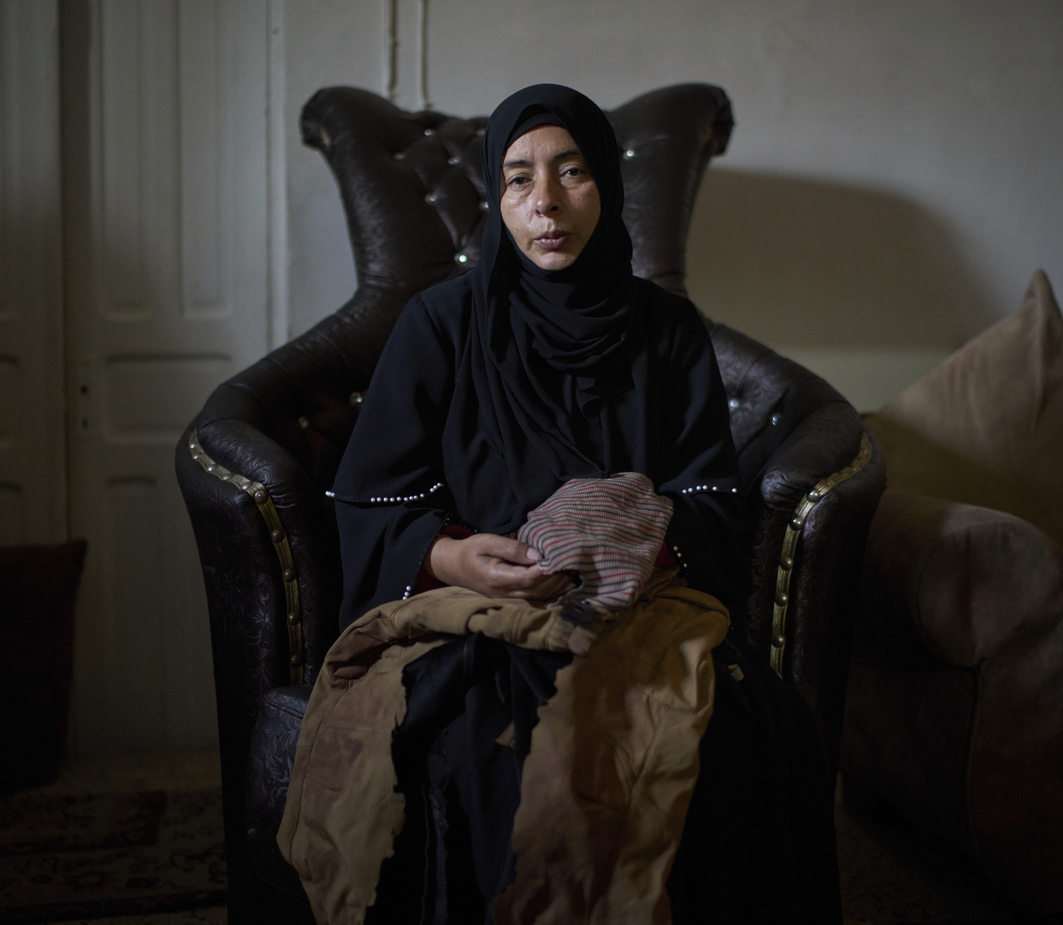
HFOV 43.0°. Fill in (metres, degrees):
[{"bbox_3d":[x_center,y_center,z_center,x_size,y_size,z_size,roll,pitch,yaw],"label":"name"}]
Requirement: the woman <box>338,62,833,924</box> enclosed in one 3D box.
[{"bbox_3d":[0.030,0.105,1.480,0.540,1.150,0.760,0,3,2],"label":"woman"}]

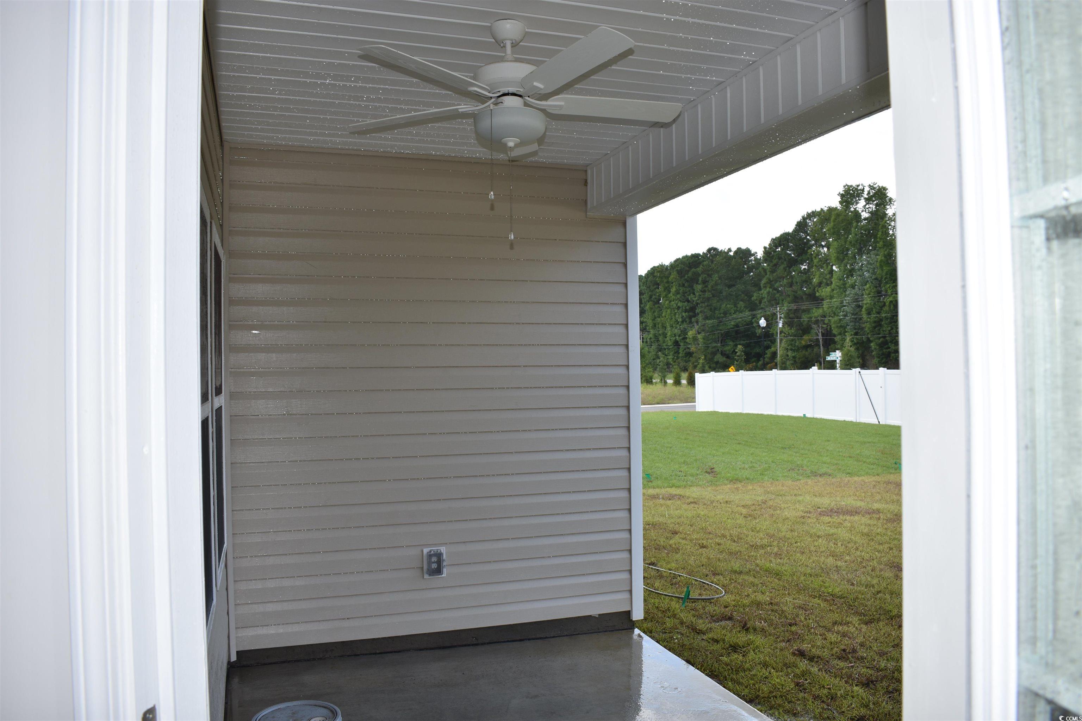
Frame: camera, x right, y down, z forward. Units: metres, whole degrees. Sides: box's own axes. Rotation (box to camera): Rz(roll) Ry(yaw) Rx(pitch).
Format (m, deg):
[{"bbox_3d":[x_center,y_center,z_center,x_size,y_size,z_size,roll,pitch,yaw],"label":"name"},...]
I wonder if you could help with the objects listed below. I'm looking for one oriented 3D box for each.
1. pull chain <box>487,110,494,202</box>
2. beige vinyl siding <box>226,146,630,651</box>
[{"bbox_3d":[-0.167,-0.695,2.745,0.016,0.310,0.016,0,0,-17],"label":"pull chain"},{"bbox_3d":[-0.575,0.201,4.710,2.340,2.735,0.050,0,0,-17],"label":"beige vinyl siding"}]

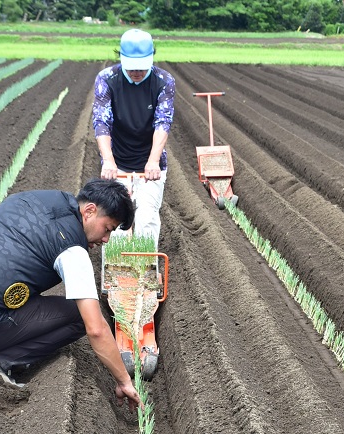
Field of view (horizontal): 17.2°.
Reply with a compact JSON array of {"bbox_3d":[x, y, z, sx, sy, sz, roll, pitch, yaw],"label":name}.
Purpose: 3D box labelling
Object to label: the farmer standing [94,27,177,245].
[{"bbox_3d":[-0.216,-0.247,6.347,0.470,1.580,0.480,0,10,-2],"label":"farmer standing"}]

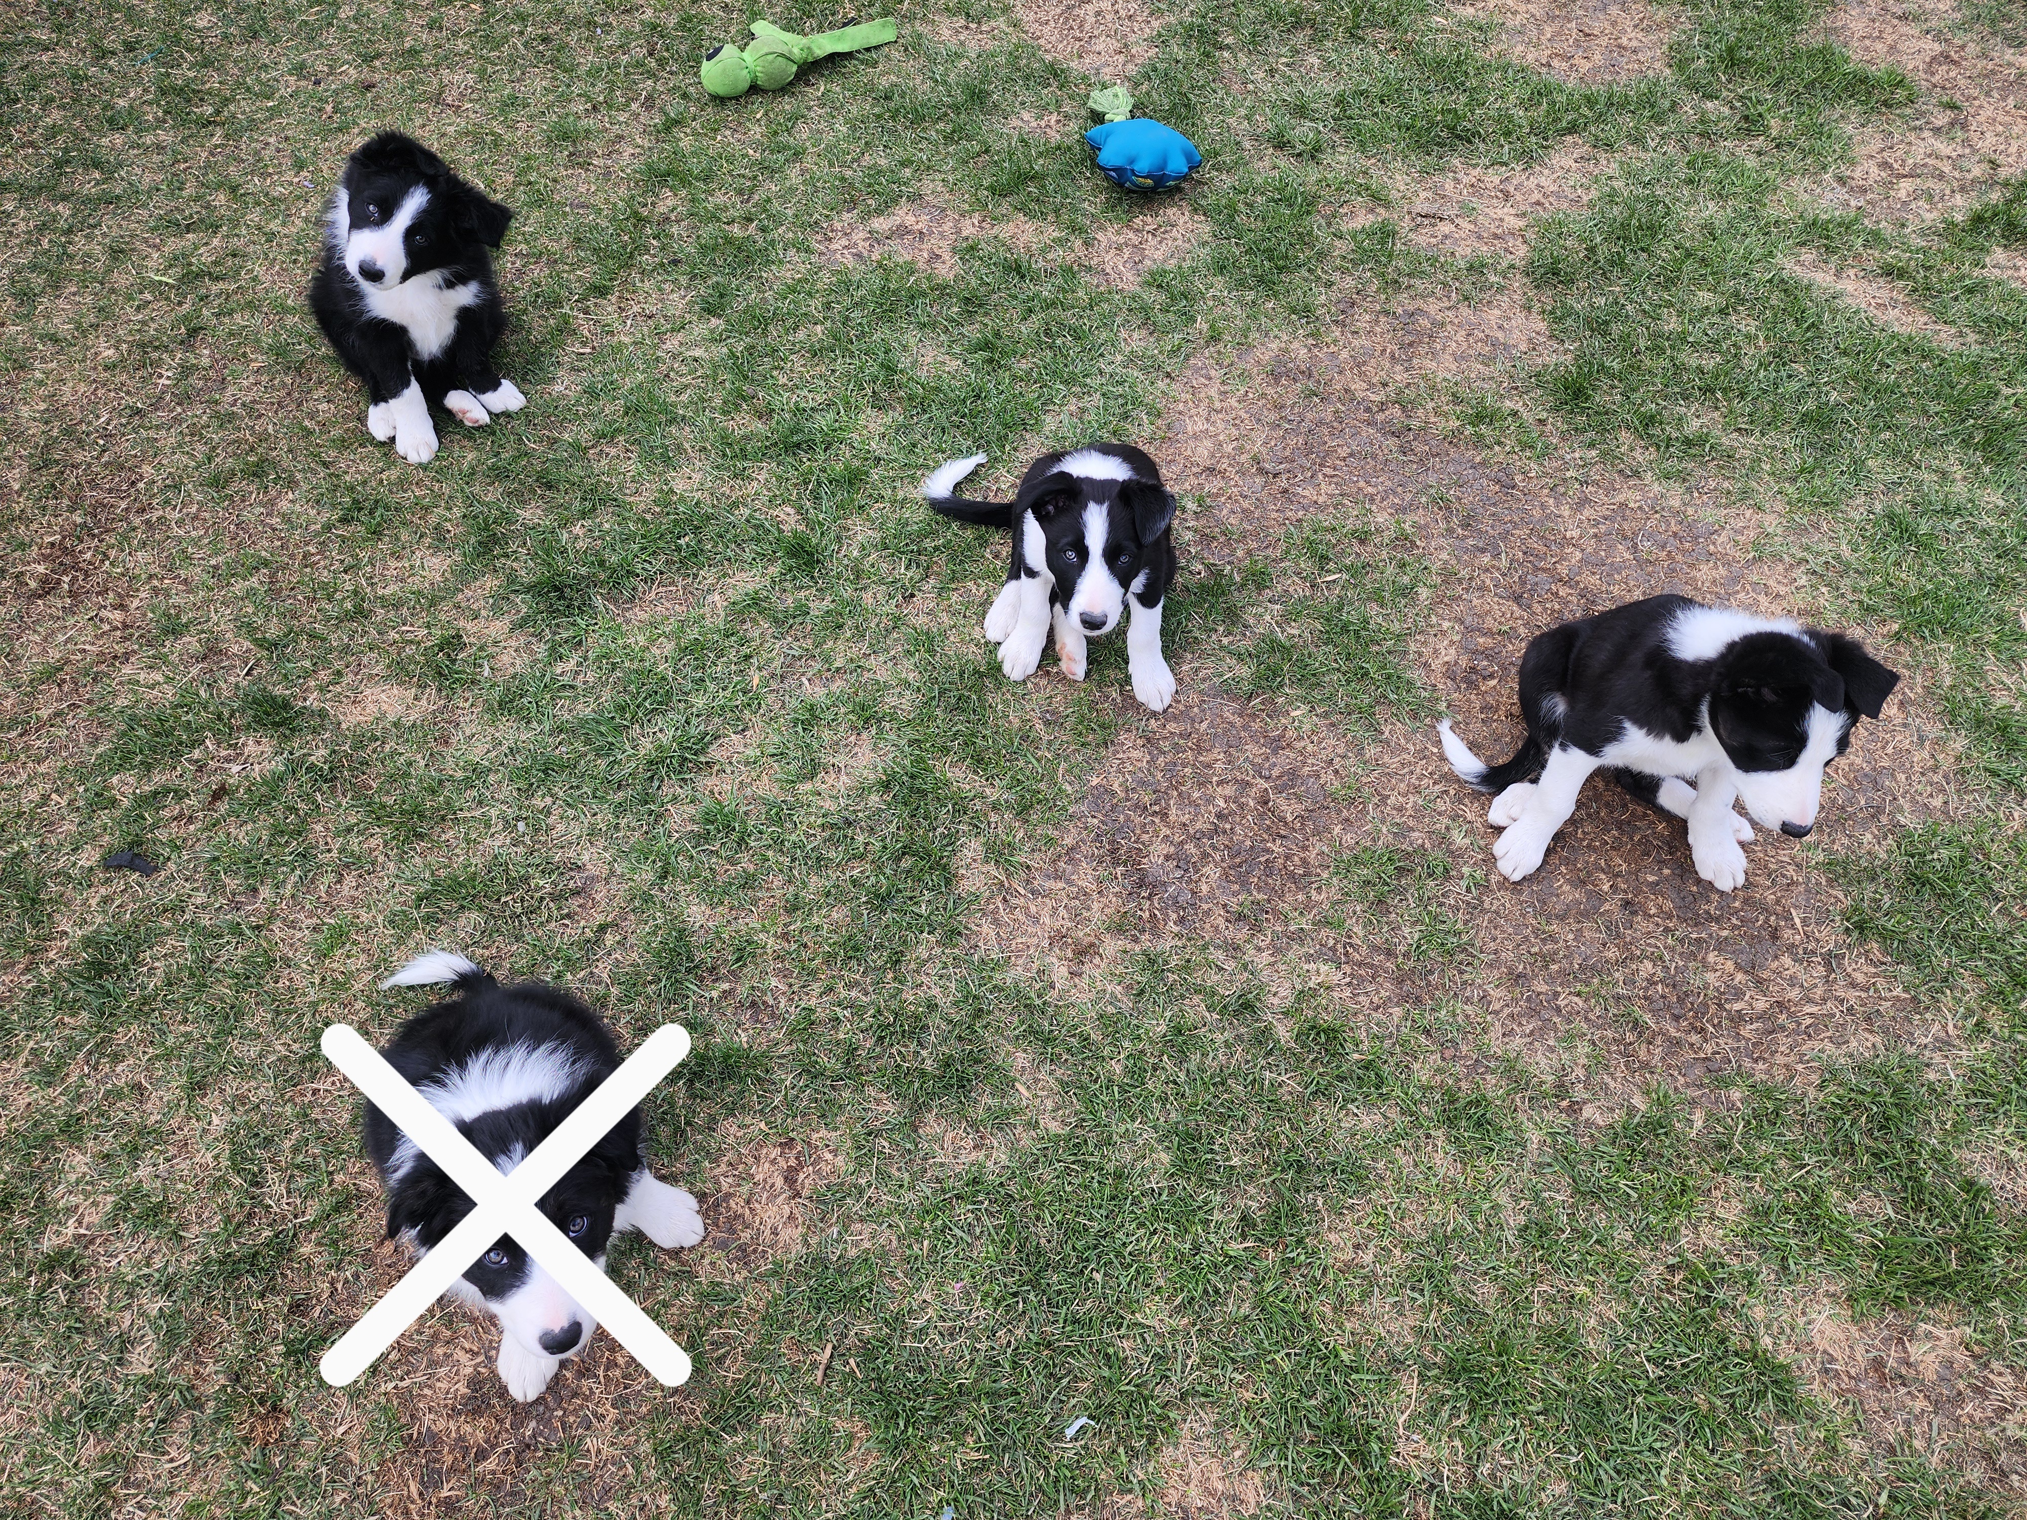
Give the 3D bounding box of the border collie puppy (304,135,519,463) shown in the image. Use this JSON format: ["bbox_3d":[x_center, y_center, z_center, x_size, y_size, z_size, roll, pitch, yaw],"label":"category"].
[{"bbox_3d":[-0.669,-0.534,1.457,0.204,0.316,0.265,-32,59,-22],"label":"border collie puppy"}]

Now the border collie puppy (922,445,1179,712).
[{"bbox_3d":[0.020,-0.229,1.265,0.264,0.255,0.260,5,53,3],"label":"border collie puppy"}]

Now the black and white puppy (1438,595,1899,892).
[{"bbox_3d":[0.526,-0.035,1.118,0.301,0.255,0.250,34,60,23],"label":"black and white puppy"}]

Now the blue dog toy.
[{"bbox_3d":[0.185,-0.888,1.874,0.163,0.076,0.194,5,53,3],"label":"blue dog toy"}]

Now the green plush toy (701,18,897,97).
[{"bbox_3d":[-0.329,-1.088,2.024,0.337,0.076,0.153,-27,58,-19],"label":"green plush toy"}]

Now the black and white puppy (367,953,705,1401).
[{"bbox_3d":[-0.355,0.270,0.968,0.210,0.270,0.330,-15,52,-12],"label":"black and white puppy"}]

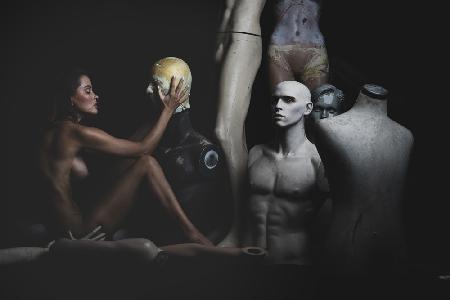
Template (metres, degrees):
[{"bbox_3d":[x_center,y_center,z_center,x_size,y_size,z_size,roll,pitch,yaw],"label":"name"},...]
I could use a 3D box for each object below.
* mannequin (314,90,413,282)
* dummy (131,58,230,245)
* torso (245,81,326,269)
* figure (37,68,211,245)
[{"bbox_3d":[0.600,0.152,3.050,0.430,0.870,0.270,2,6,22],"label":"mannequin"},{"bbox_3d":[-0.224,0.014,3.500,0.300,0.940,0.470,-6,8,-43],"label":"dummy"},{"bbox_3d":[0.279,0.117,3.300,0.410,0.880,0.270,3,7,28],"label":"torso"},{"bbox_3d":[-0.481,0.042,3.400,0.830,0.870,0.450,-1,6,-7],"label":"figure"}]

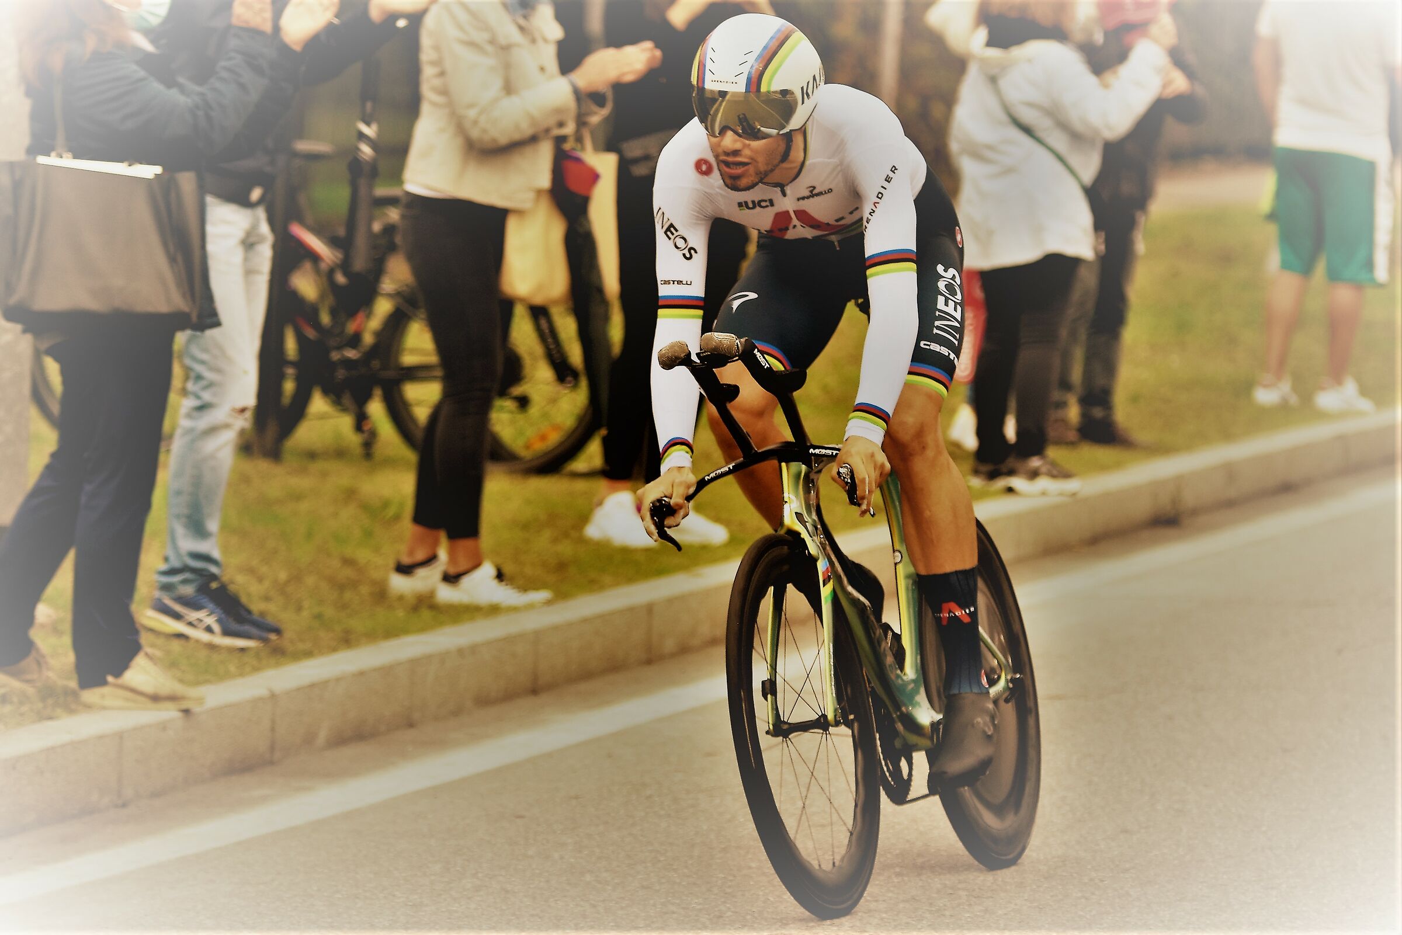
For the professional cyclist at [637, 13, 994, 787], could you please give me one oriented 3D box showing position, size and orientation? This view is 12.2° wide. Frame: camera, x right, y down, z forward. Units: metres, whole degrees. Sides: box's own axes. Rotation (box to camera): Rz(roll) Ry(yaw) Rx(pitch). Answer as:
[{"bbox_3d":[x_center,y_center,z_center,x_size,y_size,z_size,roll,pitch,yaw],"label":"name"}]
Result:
[{"bbox_3d":[0.250,-0.114,11.760,0.510,1.380,1.000,-4,0,20],"label":"professional cyclist"}]

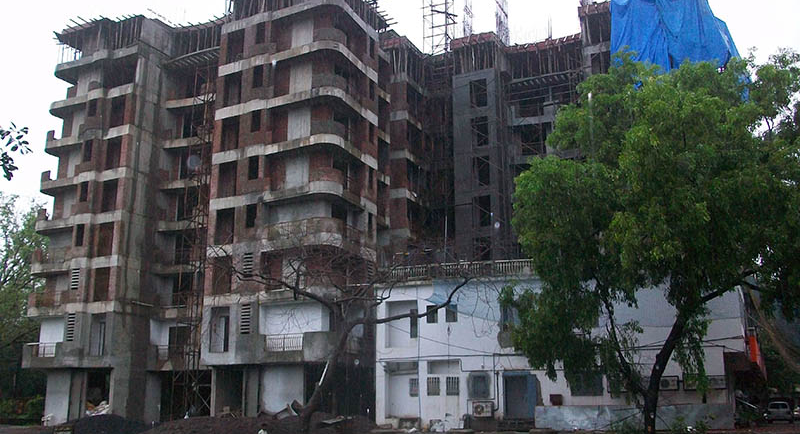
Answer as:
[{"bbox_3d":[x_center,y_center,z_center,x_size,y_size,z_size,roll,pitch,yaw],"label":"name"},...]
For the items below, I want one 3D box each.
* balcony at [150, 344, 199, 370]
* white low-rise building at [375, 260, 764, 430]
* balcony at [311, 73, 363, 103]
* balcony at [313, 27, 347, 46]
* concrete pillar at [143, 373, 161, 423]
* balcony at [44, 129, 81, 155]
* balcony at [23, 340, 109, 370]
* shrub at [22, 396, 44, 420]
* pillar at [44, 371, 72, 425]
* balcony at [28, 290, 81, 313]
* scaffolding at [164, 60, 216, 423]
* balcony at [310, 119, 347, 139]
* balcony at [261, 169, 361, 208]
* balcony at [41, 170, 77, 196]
[{"bbox_3d":[-14.581,9.441,49.710,4.550,1.790,1.400,-7,-15,27],"label":"balcony"},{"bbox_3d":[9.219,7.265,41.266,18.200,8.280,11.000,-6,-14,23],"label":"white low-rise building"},{"bbox_3d":[-4.127,-7.641,45.333,1.700,1.350,2.500,-7,-15,27],"label":"balcony"},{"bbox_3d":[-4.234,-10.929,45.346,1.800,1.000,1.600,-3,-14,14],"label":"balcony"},{"bbox_3d":[-16.696,12.276,50.012,1.200,3.440,0.550,-7,-15,27],"label":"concrete pillar"},{"bbox_3d":[-23.955,-5.562,53.896,4.000,1.650,1.600,-7,-15,27],"label":"balcony"},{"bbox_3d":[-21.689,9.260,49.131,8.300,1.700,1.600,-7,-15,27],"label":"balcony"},{"bbox_3d":[-26.865,14.033,54.207,1.910,1.840,1.800,0,-14,0],"label":"shrub"},{"bbox_3d":[-22.921,12.126,49.764,2.000,3.800,0.600,-7,-15,27],"label":"pillar"},{"bbox_3d":[-23.878,6.227,51.863,4.800,1.450,1.700,-7,-15,27],"label":"balcony"},{"bbox_3d":[-13.511,0.929,48.575,1.500,24.800,1.500,-7,-15,27],"label":"scaffolding"},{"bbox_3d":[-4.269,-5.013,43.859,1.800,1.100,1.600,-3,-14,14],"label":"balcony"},{"bbox_3d":[-5.455,-1.452,45.428,4.900,1.450,3.900,-7,-15,27],"label":"balcony"},{"bbox_3d":[-24.045,-2.561,53.328,3.900,1.550,1.600,-7,-15,27],"label":"balcony"}]

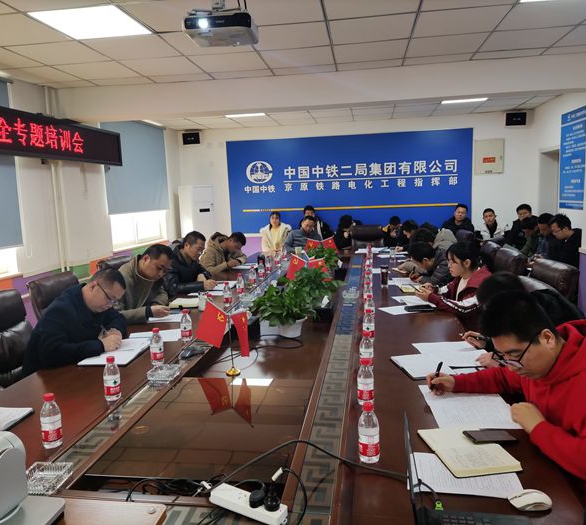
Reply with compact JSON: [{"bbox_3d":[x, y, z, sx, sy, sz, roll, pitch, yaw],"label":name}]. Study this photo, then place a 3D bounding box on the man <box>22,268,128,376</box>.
[{"bbox_3d":[-1.304,0.650,3.027,0.840,1.230,0.660,0,8,14],"label":"man"}]

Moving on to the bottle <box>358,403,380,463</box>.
[{"bbox_3d":[0.242,0.537,1.602,0.065,0.184,0.065,-1,7,8],"label":"bottle"}]

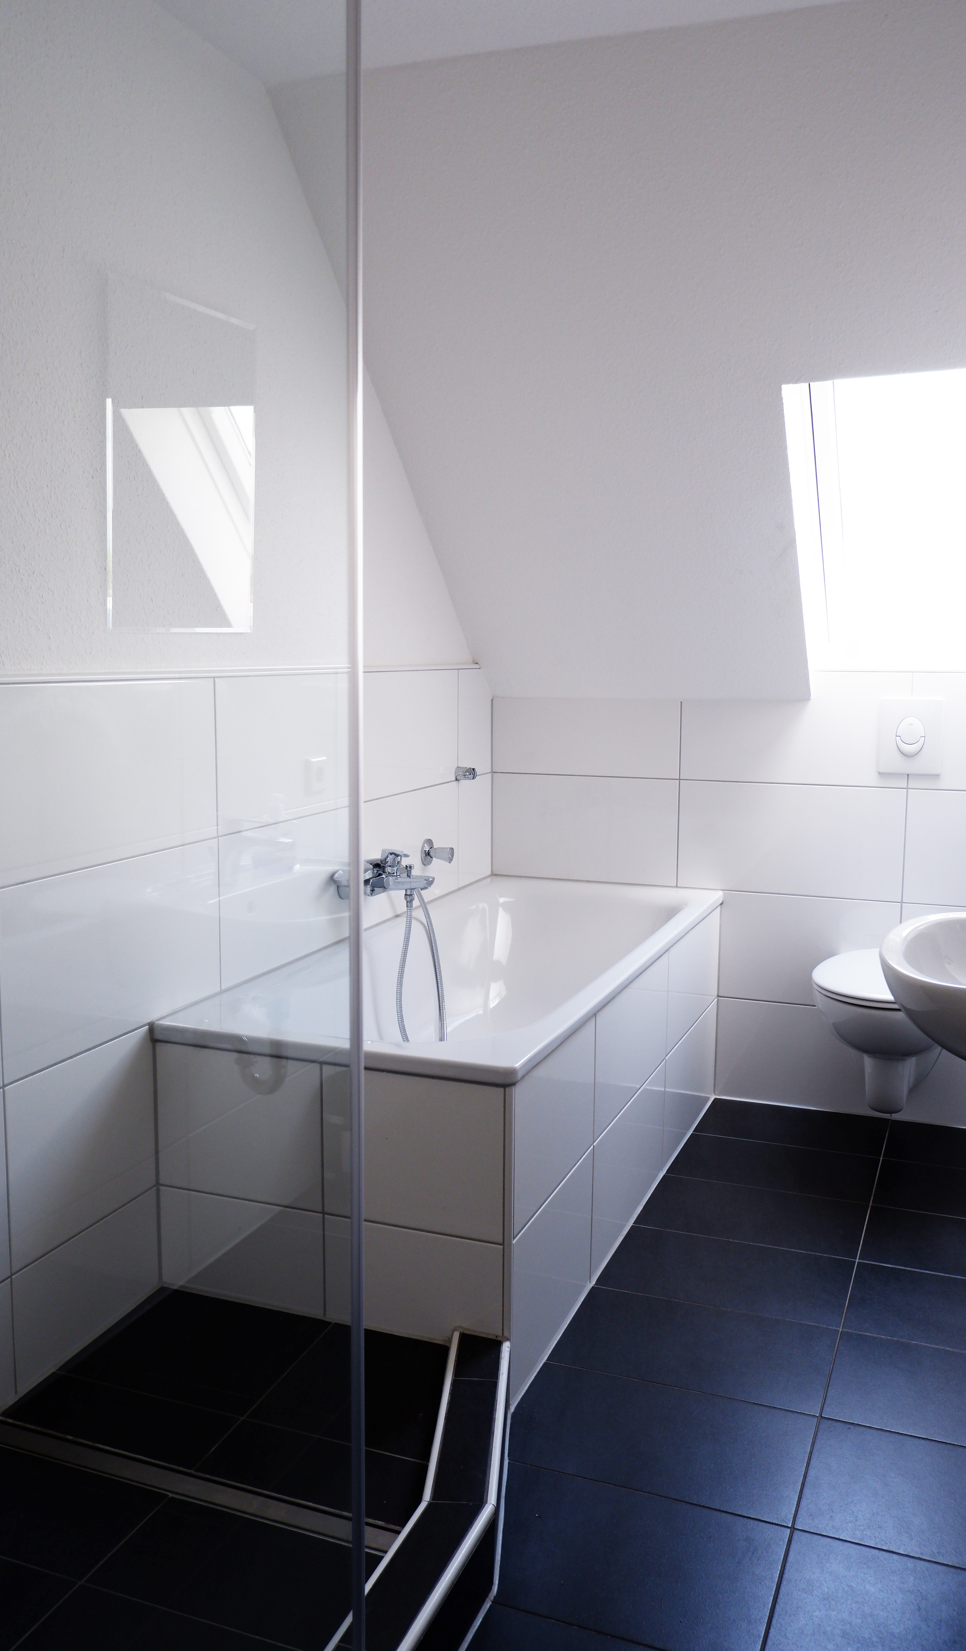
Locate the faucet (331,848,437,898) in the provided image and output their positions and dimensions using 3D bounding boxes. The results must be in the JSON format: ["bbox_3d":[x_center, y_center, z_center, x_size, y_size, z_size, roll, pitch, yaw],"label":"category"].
[{"bbox_3d":[-0.207,0.110,2.914,0.195,0.103,0.233,3,8,22],"label":"faucet"}]

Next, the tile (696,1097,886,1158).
[{"bbox_3d":[0.838,0.815,3.347,0.482,0.012,0.302,3,8,22],"label":"tile"}]

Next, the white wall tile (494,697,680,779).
[{"bbox_3d":[0.296,-0.254,3.600,0.571,0.222,0.012,3,8,22],"label":"white wall tile"}]

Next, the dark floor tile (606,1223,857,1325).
[{"bbox_3d":[0.496,0.923,2.540,0.496,0.010,0.290,3,8,22],"label":"dark floor tile"}]

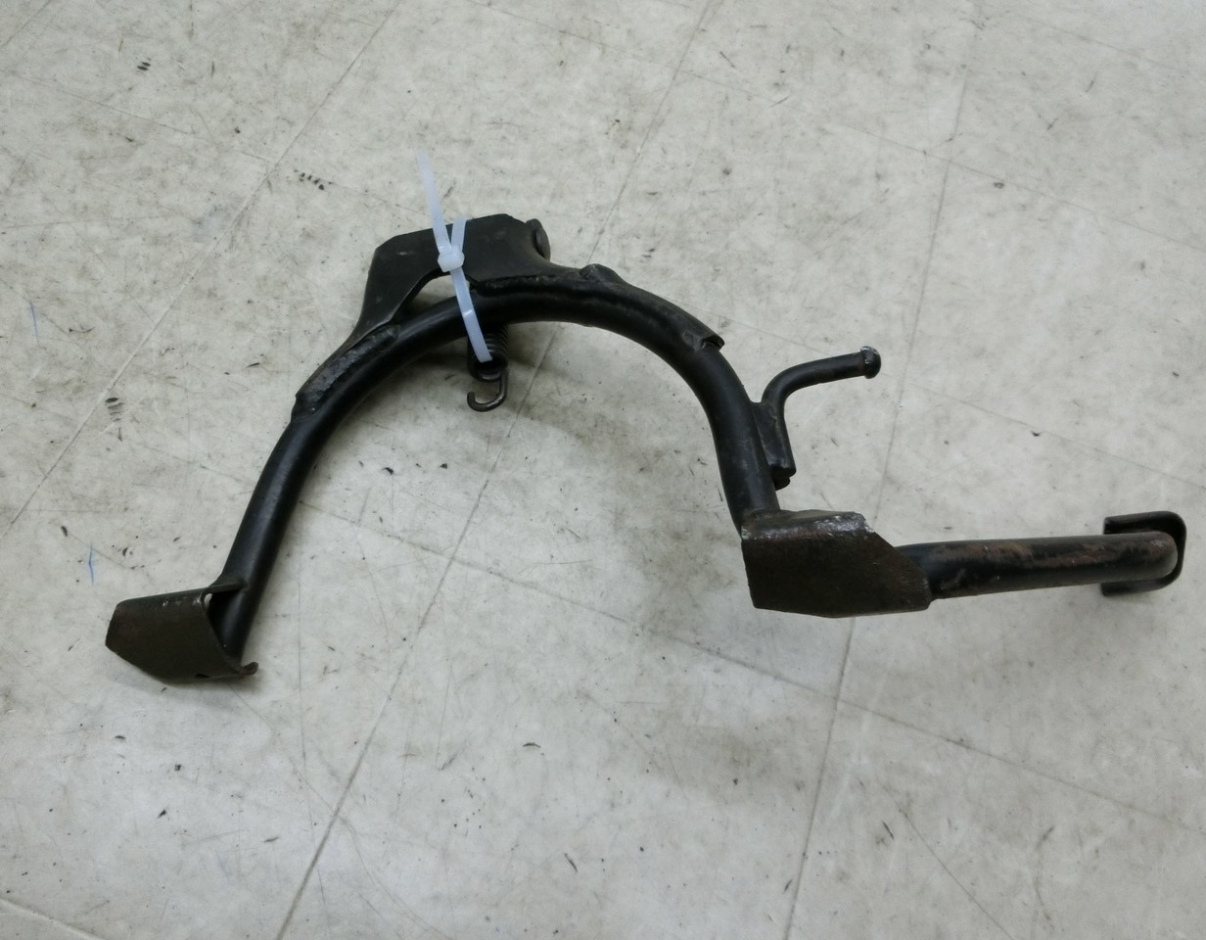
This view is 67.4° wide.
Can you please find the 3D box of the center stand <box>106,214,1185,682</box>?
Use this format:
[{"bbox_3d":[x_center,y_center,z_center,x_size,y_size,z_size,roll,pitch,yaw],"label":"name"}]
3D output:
[{"bbox_3d":[0.044,-0.033,0.458,0.547,0.116,0.245,-1,62,-9],"label":"center stand"}]

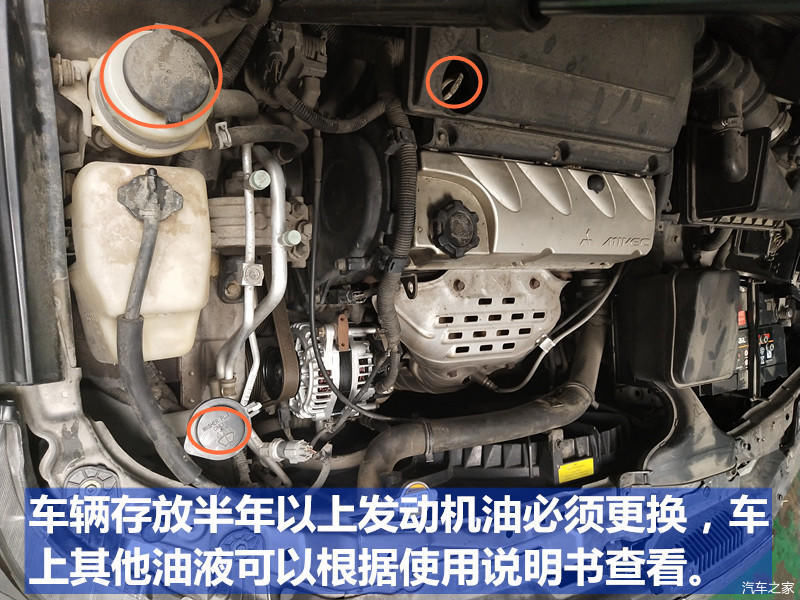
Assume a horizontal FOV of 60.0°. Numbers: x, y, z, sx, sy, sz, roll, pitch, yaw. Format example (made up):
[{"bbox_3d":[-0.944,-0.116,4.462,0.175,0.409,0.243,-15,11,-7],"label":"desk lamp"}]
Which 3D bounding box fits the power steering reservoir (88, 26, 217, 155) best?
[{"bbox_3d":[-0.216,-0.176,0.603,0.098,0.108,0.098,-2,90,-35],"label":"power steering reservoir"}]

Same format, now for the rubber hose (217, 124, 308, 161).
[{"bbox_3d":[-0.140,-0.155,0.690,0.119,0.052,0.048,-2,87,-36],"label":"rubber hose"}]

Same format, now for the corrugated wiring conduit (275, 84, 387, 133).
[{"bbox_3d":[-0.072,-0.190,0.716,0.130,0.040,0.050,-3,89,-37],"label":"corrugated wiring conduit"}]

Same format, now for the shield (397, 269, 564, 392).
[{"bbox_3d":[0.088,0.046,0.905,0.257,0.158,0.152,-2,87,-36],"label":"shield"}]

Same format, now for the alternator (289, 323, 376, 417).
[{"bbox_3d":[-0.086,0.097,0.899,0.136,0.126,0.131,-2,87,-36],"label":"alternator"}]

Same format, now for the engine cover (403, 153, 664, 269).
[{"bbox_3d":[0.171,-0.095,0.803,0.367,0.082,0.123,-2,87,-36],"label":"engine cover"}]

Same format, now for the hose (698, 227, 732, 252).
[{"bbox_3d":[0.526,-0.102,1.169,0.079,0.058,0.055,-2,87,-36],"label":"hose"}]

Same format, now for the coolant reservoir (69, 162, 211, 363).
[{"bbox_3d":[-0.260,-0.023,0.670,0.121,0.189,0.172,-2,87,-36],"label":"coolant reservoir"}]

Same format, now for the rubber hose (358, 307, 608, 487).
[{"bbox_3d":[0.147,0.125,0.949,0.389,0.131,0.212,-2,87,-36],"label":"rubber hose"}]

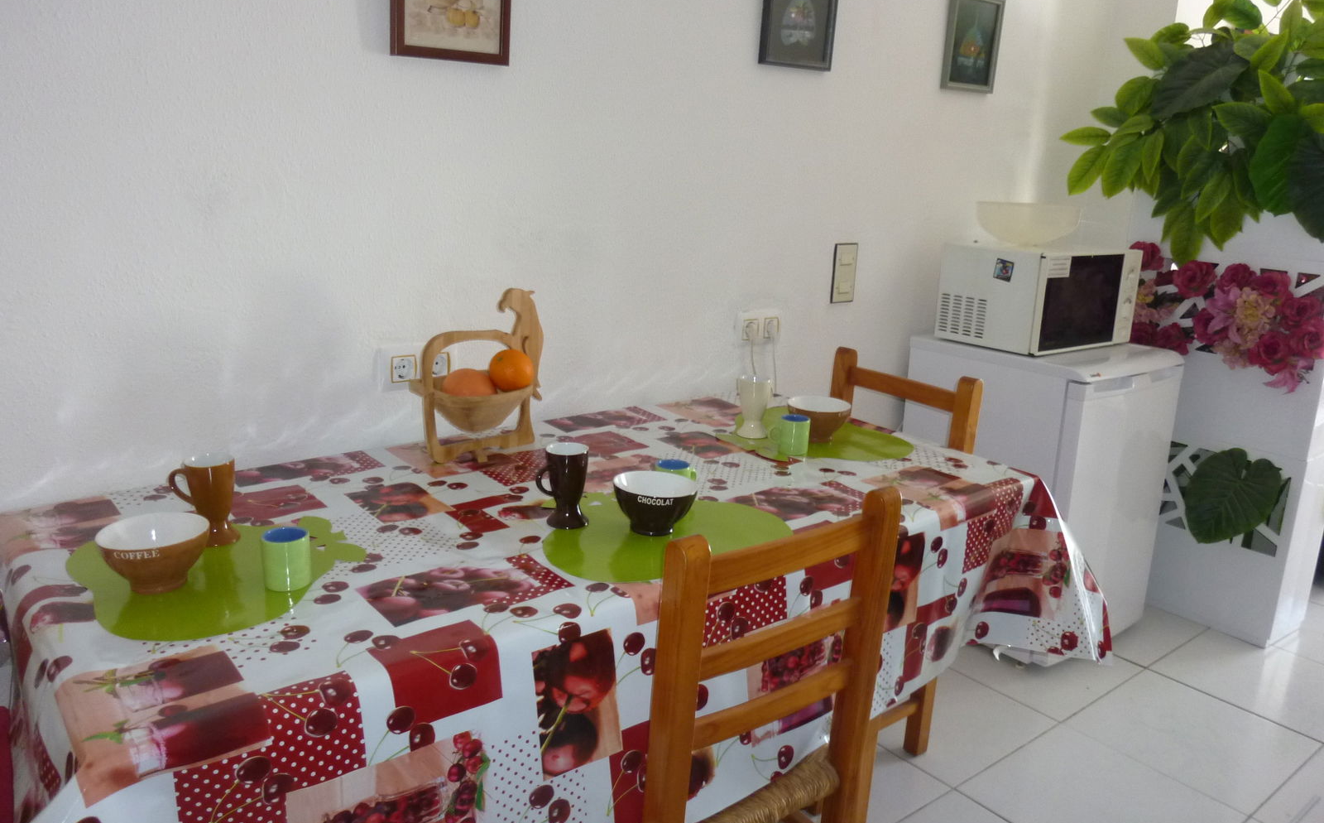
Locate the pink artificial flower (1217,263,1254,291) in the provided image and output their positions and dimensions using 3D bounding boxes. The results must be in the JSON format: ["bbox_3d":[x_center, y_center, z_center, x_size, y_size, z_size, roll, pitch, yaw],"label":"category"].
[{"bbox_3d":[1.603,-0.366,2.667,0.100,0.090,0.065,14,19,39],"label":"pink artificial flower"}]

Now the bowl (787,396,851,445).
[{"bbox_3d":[0.341,0.022,2.088,0.139,0.082,0.139,2,14,-1],"label":"bowl"}]

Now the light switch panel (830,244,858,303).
[{"bbox_3d":[0.505,-0.381,2.640,0.086,0.157,0.013,-10,19,-37],"label":"light switch panel"}]

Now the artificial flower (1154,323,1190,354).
[{"bbox_3d":[1.524,-0.216,2.851,0.070,0.082,0.085,-9,18,-38],"label":"artificial flower"}]

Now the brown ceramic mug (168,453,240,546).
[{"bbox_3d":[-0.687,0.133,1.436,0.097,0.125,0.071,-3,15,-17],"label":"brown ceramic mug"}]

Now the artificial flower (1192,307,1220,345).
[{"bbox_3d":[1.574,-0.242,2.748,0.092,0.105,0.065,14,19,39],"label":"artificial flower"}]

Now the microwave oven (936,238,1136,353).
[{"bbox_3d":[1.080,-0.334,2.737,0.467,0.268,0.328,-8,18,-34],"label":"microwave oven"}]

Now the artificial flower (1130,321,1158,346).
[{"bbox_3d":[1.459,-0.229,2.916,0.093,0.088,0.065,14,19,39],"label":"artificial flower"}]

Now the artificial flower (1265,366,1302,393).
[{"bbox_3d":[1.709,-0.087,2.627,0.060,0.065,0.082,-9,18,-38],"label":"artificial flower"}]

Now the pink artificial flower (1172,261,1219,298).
[{"bbox_3d":[1.550,-0.385,2.783,0.070,0.102,0.110,-9,18,-38],"label":"pink artificial flower"}]

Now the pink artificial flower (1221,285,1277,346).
[{"bbox_3d":[1.623,-0.261,2.640,0.120,0.157,0.075,14,19,39],"label":"pink artificial flower"}]

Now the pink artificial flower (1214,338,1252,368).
[{"bbox_3d":[1.632,-0.168,2.733,0.070,0.081,0.086,-9,18,-38],"label":"pink artificial flower"}]

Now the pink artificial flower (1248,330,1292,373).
[{"bbox_3d":[1.684,-0.167,2.643,0.080,0.109,0.094,-9,18,-38],"label":"pink artificial flower"}]

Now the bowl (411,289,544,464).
[{"bbox_3d":[-0.357,-0.078,1.887,0.268,0.322,0.205,-10,19,-41],"label":"bowl"}]

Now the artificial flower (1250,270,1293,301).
[{"bbox_3d":[1.676,-0.346,2.631,0.070,0.080,0.092,-9,18,-38],"label":"artificial flower"}]

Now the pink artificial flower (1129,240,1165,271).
[{"bbox_3d":[1.451,-0.464,2.866,0.097,0.091,0.065,14,19,39],"label":"pink artificial flower"}]

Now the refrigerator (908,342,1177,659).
[{"bbox_3d":[1.081,0.222,2.838,0.499,0.853,0.558,-9,18,-35],"label":"refrigerator"}]

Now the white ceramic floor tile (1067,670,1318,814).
[{"bbox_3d":[1.305,0.795,2.358,0.450,0.008,0.435,-9,18,-38],"label":"white ceramic floor tile"}]

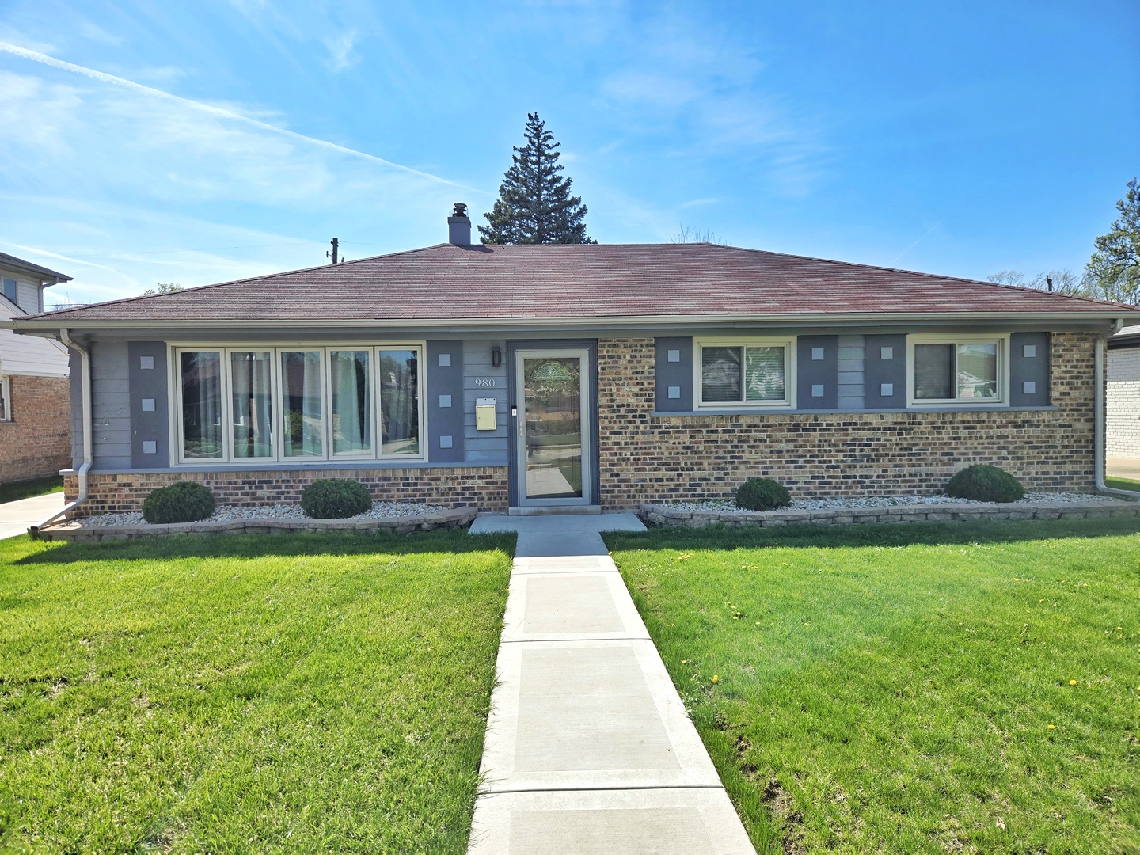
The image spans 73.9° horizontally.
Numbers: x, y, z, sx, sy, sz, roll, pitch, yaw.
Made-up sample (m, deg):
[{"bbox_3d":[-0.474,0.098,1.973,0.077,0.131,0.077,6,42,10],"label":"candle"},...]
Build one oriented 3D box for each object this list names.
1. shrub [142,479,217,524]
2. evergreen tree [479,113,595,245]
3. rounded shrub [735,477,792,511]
[{"bbox_3d":[-4.450,0.835,8.620,0.770,0.460,0.750,-1,2,0],"label":"shrub"},{"bbox_3d":[-1.293,-5.873,29.832,6.600,12.825,6.600,-1,2,0],"label":"evergreen tree"},{"bbox_3d":[2.290,0.775,8.970,0.680,0.400,0.660,-1,2,0],"label":"rounded shrub"}]

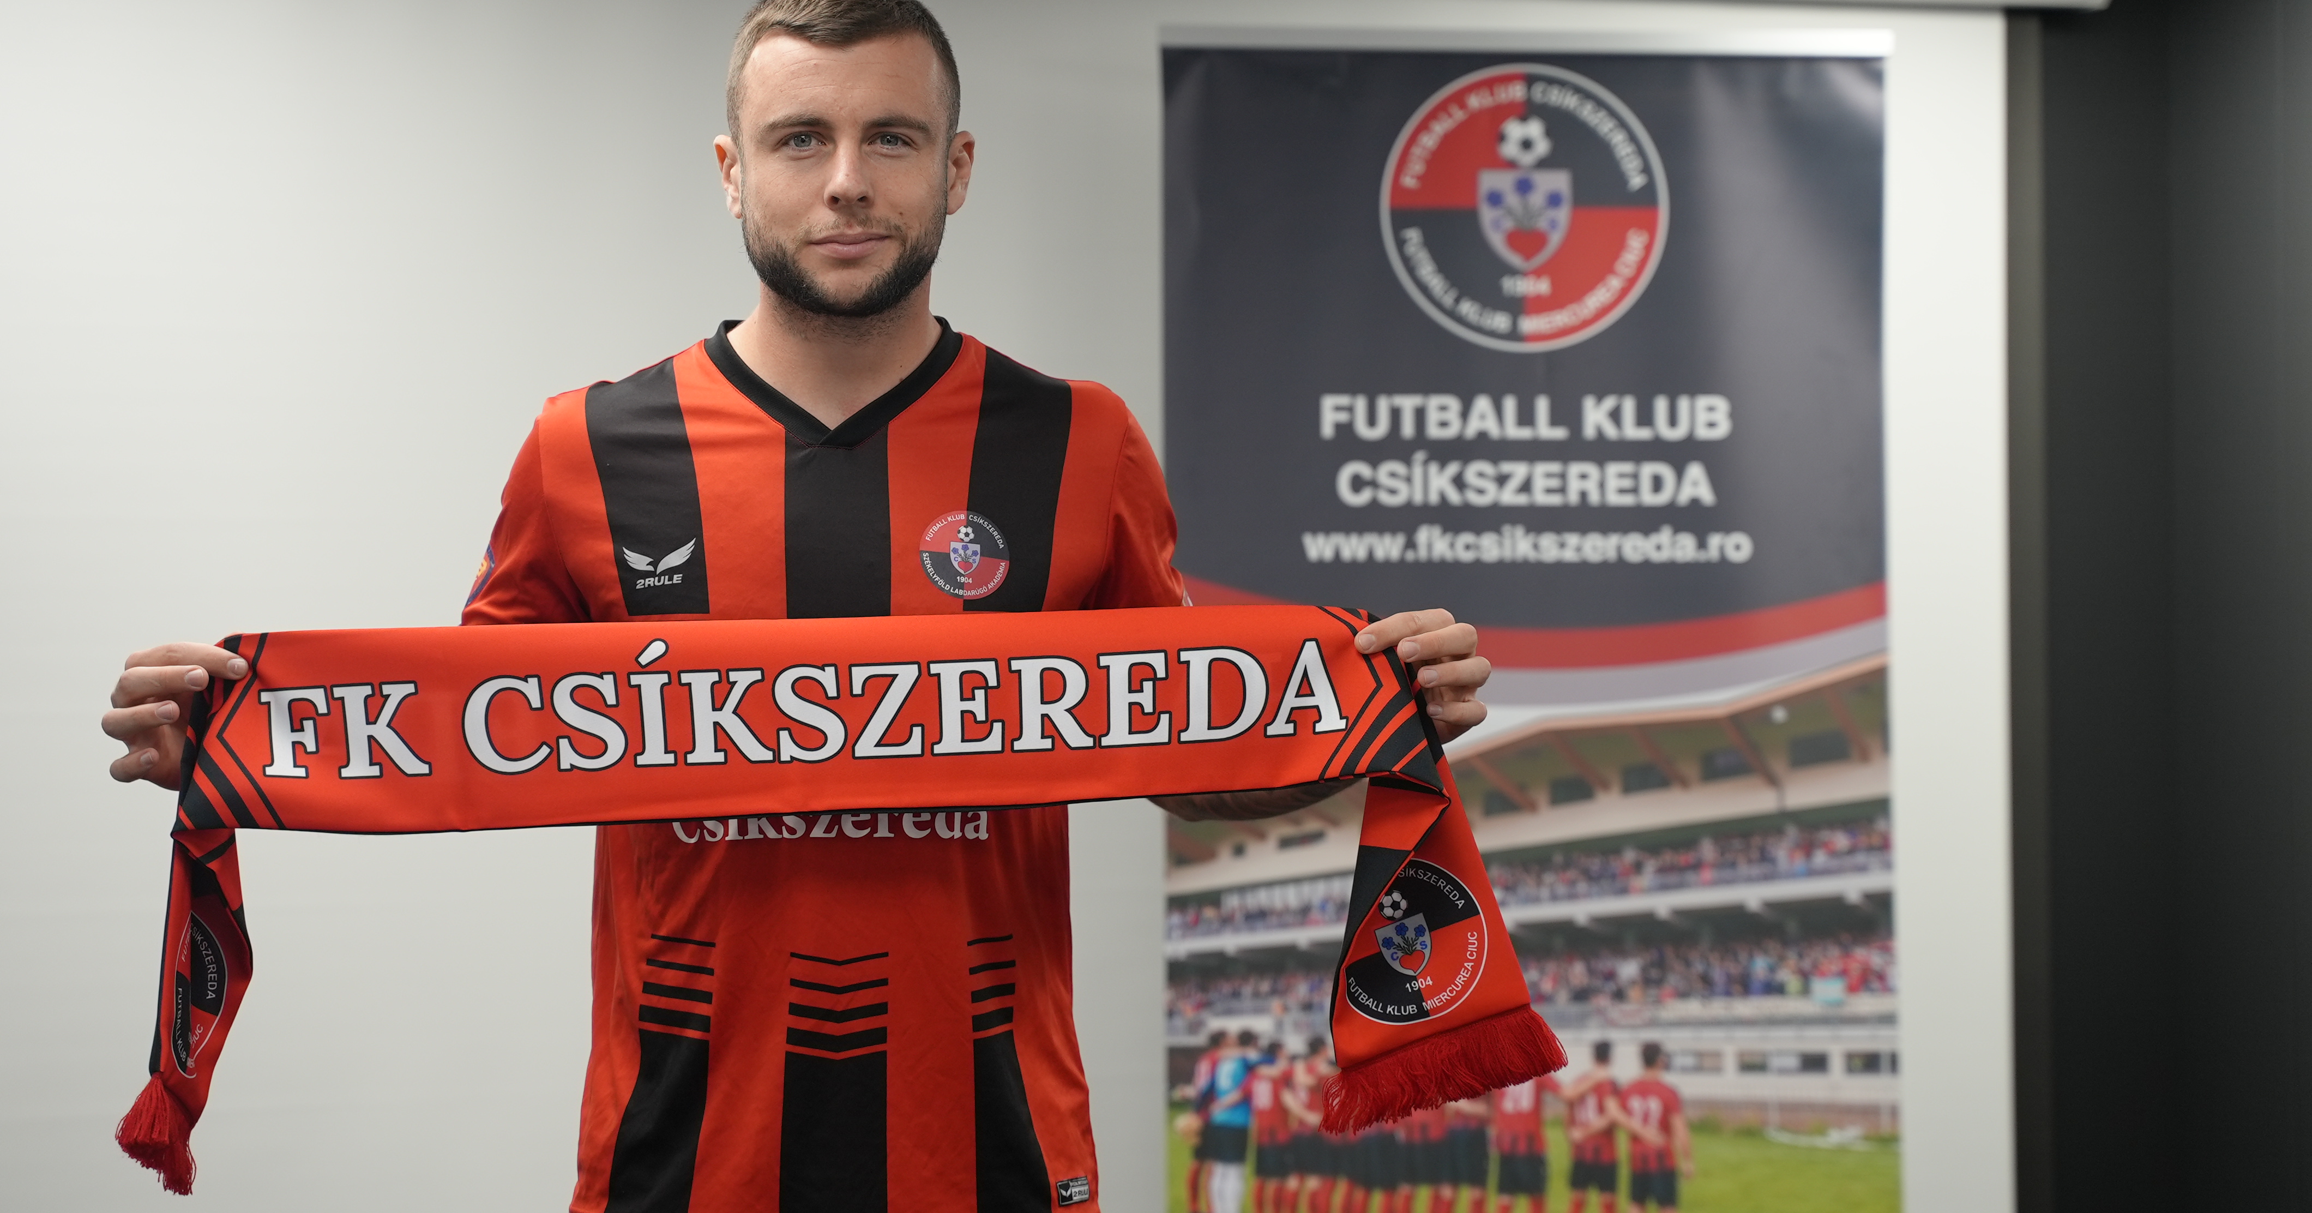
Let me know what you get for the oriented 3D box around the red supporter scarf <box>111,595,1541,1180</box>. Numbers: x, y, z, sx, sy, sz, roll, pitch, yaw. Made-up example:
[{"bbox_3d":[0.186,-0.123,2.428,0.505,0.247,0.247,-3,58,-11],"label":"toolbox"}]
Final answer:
[{"bbox_3d":[-0.211,0.196,3.230,0.965,0.395,0.130,0,-2,-1],"label":"red supporter scarf"}]

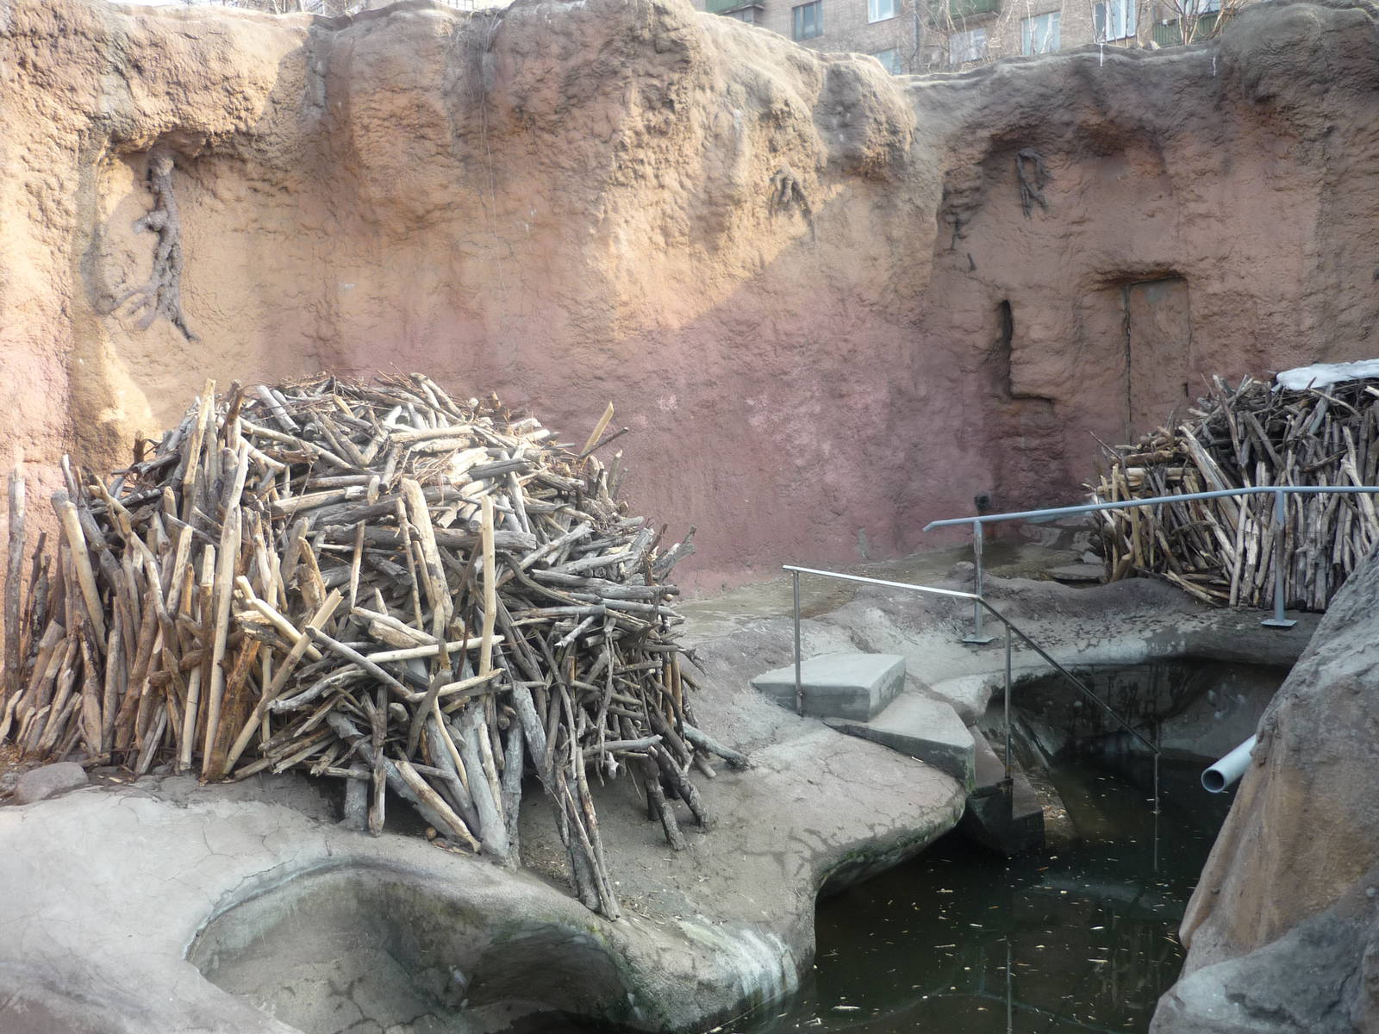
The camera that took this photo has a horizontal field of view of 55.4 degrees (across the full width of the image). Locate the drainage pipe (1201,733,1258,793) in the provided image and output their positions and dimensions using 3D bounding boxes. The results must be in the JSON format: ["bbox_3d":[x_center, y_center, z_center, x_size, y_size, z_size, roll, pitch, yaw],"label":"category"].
[{"bbox_3d":[2.604,1.155,6.206,0.110,0.110,0.650,4,11,42],"label":"drainage pipe"}]

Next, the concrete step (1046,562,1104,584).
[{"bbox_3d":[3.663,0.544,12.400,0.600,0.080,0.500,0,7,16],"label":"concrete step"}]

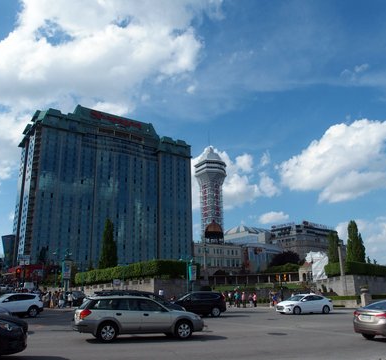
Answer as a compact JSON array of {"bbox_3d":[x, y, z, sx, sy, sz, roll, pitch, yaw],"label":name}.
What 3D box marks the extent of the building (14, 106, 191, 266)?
[{"bbox_3d":[-37.948,10.346,177.138,71.679,75.500,31.080,10,-20,-34],"label":"building"}]

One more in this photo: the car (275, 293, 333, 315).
[{"bbox_3d":[8.533,9.448,29.583,4.570,1.440,1.800,6,-17,-23],"label":"car"}]

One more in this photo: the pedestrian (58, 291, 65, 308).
[{"bbox_3d":[-13.593,12.402,40.242,0.400,1.740,0.500,-1,-16,0],"label":"pedestrian"}]

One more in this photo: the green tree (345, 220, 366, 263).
[{"bbox_3d":[25.543,10.694,61.154,2.800,8.300,2.800,-1,-16,0],"label":"green tree"}]

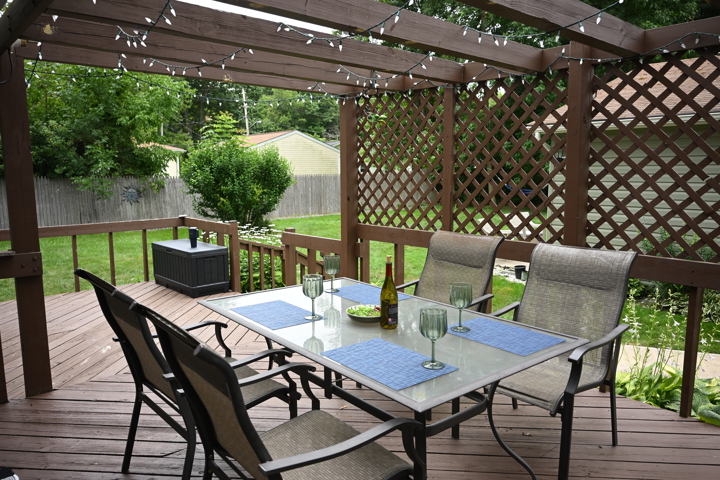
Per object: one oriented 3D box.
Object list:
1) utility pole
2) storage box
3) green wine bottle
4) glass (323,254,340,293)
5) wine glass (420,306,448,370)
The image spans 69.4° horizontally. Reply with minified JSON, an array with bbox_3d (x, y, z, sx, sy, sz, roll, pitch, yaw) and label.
[{"bbox_3d":[-10.720,-9.530,50.030,0.280,10.000,0.280,0,7,0],"label":"utility pole"},{"bbox_3d":[-2.064,0.328,6.313,0.455,0.525,1.065,-7,10,-43],"label":"storage box"},{"bbox_3d":[0.135,0.236,2.369,0.080,0.329,0.080,0,7,0],"label":"green wine bottle"},{"bbox_3d":[-0.165,0.203,3.094,0.100,0.208,0.100,0,7,0],"label":"glass"},{"bbox_3d":[0.271,0.358,1.900,0.100,0.208,0.100,0,7,0],"label":"wine glass"}]

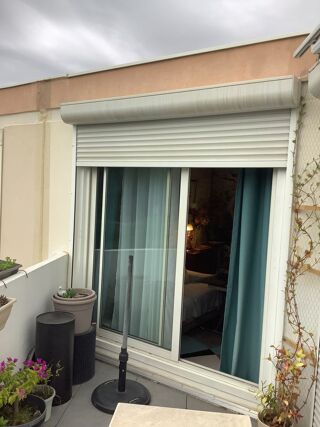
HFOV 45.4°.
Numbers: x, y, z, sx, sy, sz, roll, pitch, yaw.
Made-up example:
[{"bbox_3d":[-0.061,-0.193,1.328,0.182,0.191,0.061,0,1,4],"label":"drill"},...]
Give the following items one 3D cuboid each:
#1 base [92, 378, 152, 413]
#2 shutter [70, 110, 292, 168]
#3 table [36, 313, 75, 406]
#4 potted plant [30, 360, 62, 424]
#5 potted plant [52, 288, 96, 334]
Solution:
[{"bbox_3d":[-0.302,1.435,3.027,0.468,0.055,0.468,3,3,0],"label":"base"},{"bbox_3d":[0.041,-0.604,3.262,2.090,0.420,0.060,5,3,33],"label":"shutter"},{"bbox_3d":[-0.822,1.123,2.987,0.292,0.625,0.292,3,3,0],"label":"table"},{"bbox_3d":[-0.802,1.245,2.715,0.230,0.410,0.220,5,3,33],"label":"potted plant"},{"bbox_3d":[-0.744,0.856,3.340,0.380,0.310,0.380,3,3,0],"label":"potted plant"}]

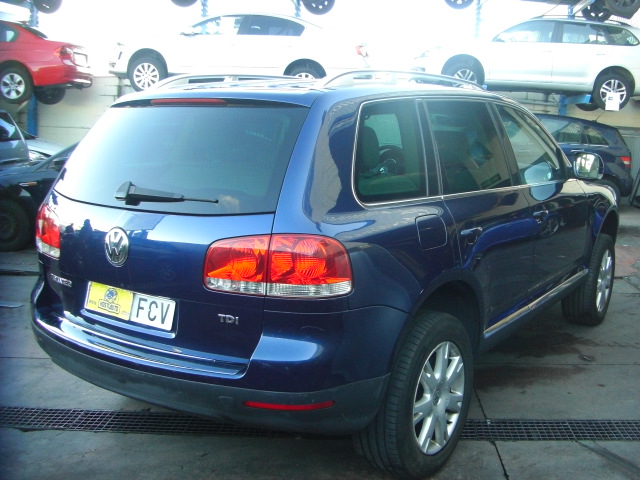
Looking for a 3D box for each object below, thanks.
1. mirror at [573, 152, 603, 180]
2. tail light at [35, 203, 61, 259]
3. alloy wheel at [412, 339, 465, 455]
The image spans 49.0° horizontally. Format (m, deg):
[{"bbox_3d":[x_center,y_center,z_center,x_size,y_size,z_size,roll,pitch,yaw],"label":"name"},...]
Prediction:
[{"bbox_3d":[1.689,-0.465,4.423,0.200,0.180,0.120,8,12,40],"label":"mirror"},{"bbox_3d":[-1.246,-0.065,3.228,0.514,0.240,0.180,9,13,43],"label":"tail light"},{"bbox_3d":[0.452,0.680,3.108,0.190,0.494,0.494,7,12,35],"label":"alloy wheel"}]

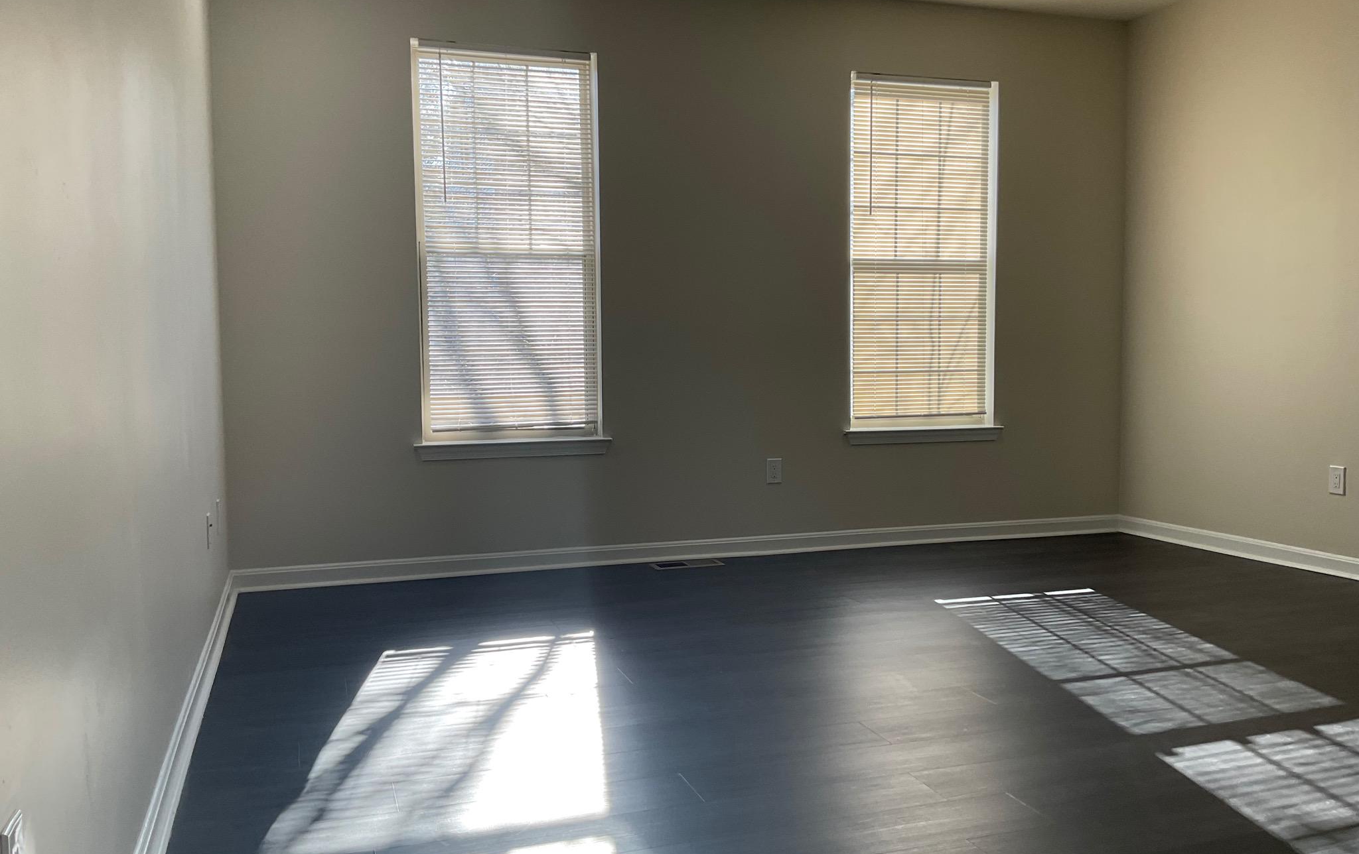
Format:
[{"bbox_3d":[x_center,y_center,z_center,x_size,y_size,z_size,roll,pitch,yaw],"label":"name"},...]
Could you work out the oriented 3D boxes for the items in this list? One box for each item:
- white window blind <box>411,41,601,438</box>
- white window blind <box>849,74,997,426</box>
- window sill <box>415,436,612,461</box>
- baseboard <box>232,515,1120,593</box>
[{"bbox_3d":[-0.743,-0.805,4.997,0.803,1.683,0.050,-2,4,-18],"label":"white window blind"},{"bbox_3d":[1.202,-0.817,5.644,0.898,1.798,0.098,-2,4,-18],"label":"white window blind"},{"bbox_3d":[-0.733,0.097,5.059,0.876,0.076,0.098,-2,4,-18],"label":"window sill"},{"bbox_3d":[0.252,0.578,5.381,4.418,0.090,0.018,-2,4,-18],"label":"baseboard"}]

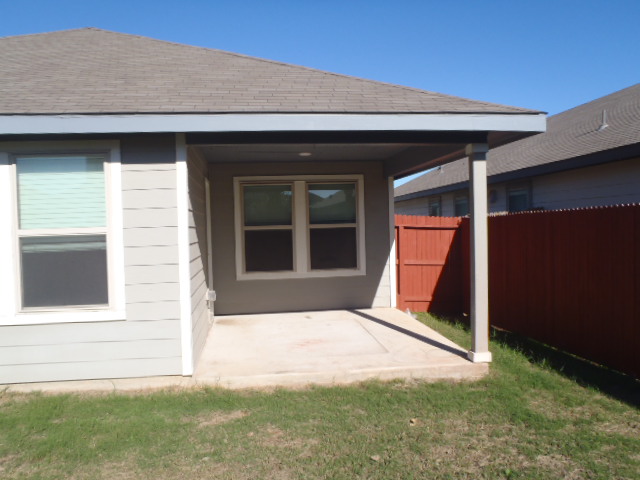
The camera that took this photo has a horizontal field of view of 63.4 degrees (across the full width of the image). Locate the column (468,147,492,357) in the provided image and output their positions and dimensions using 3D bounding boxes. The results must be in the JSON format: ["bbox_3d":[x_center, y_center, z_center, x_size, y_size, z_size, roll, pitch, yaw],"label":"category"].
[{"bbox_3d":[1.623,0.131,5.295,0.172,2.207,0.165,-2,2,-7],"label":"column"}]

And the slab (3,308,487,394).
[{"bbox_3d":[-0.805,1.311,6.704,4.612,0.132,3.532,-2,2,-7],"label":"slab"}]

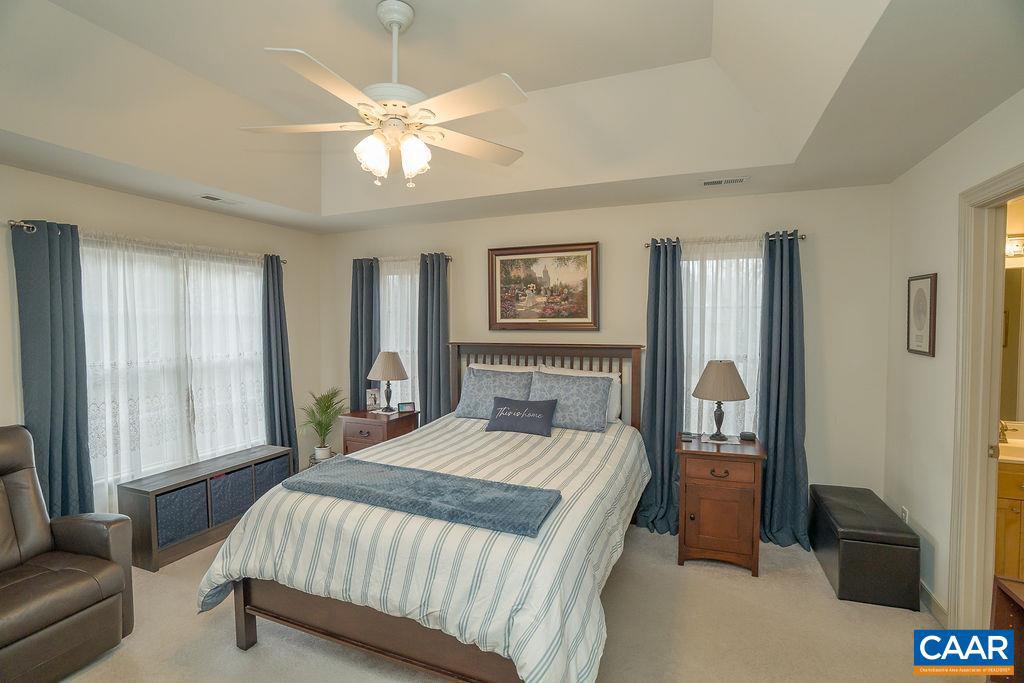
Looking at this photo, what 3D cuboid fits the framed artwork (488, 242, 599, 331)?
[{"bbox_3d":[0.249,-0.444,3.827,0.964,0.705,0.040,1,3,22],"label":"framed artwork"}]

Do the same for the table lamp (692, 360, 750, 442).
[{"bbox_3d":[1.427,0.401,3.121,0.381,0.529,0.381,1,3,22],"label":"table lamp"}]

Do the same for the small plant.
[{"bbox_3d":[-1.674,0.682,4.030,0.380,0.550,0.380,1,3,22],"label":"small plant"}]

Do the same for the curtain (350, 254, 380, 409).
[{"bbox_3d":[-1.403,0.282,4.411,0.345,2.150,0.130,1,3,22],"label":"curtain"}]

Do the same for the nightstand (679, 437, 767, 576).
[{"bbox_3d":[1.338,1.038,2.967,0.487,0.740,0.435,1,3,22],"label":"nightstand"}]

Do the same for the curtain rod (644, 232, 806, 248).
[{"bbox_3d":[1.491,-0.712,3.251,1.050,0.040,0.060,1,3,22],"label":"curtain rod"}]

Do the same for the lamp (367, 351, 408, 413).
[{"bbox_3d":[-1.110,0.359,4.091,0.381,0.529,0.381,0,3,0],"label":"lamp"}]

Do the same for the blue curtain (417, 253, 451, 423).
[{"bbox_3d":[-0.729,0.257,4.210,0.366,2.143,0.214,1,3,22],"label":"blue curtain"}]

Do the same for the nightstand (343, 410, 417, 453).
[{"bbox_3d":[-1.149,1.003,3.959,0.482,0.748,0.435,1,3,22],"label":"nightstand"}]

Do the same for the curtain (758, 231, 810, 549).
[{"bbox_3d":[1.860,0.324,3.111,0.306,2.138,0.140,1,3,22],"label":"curtain"}]

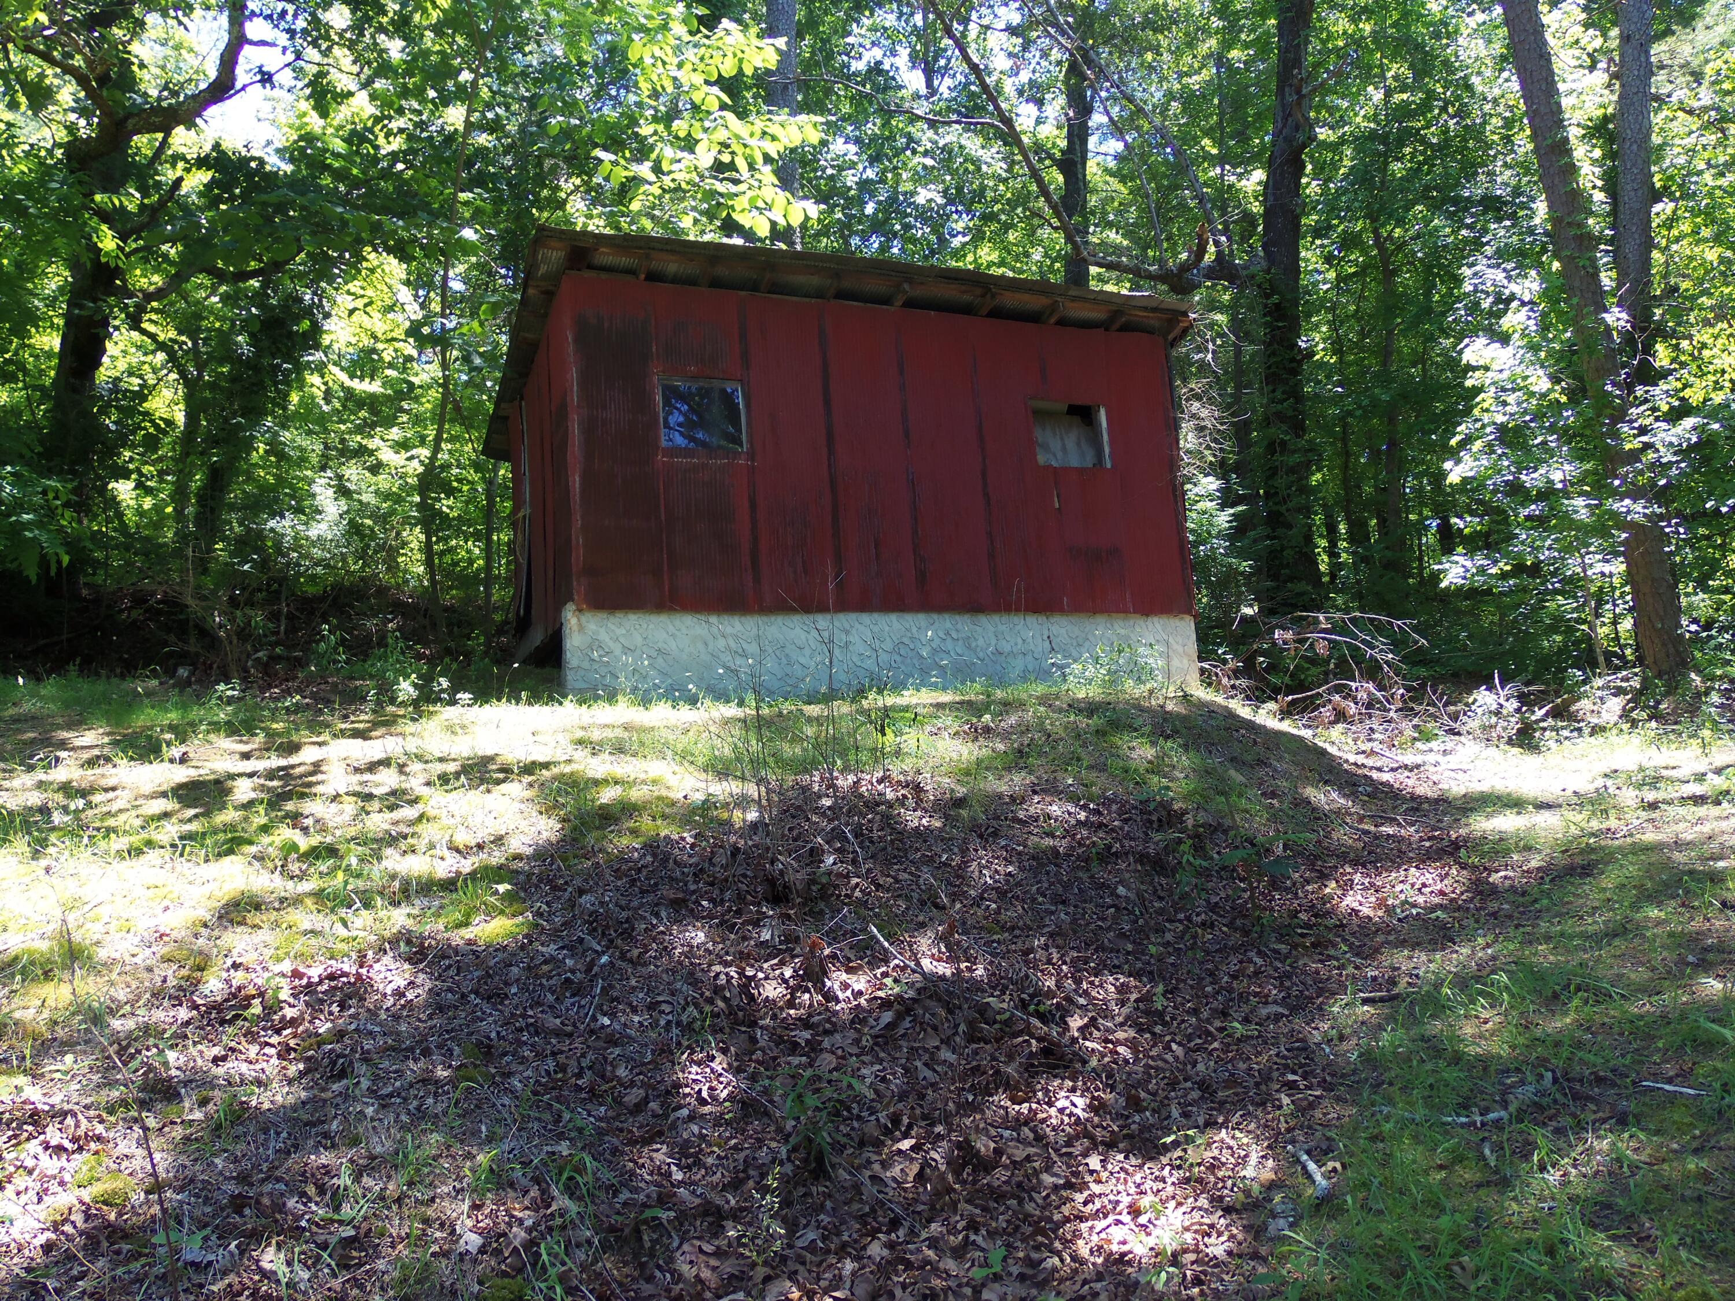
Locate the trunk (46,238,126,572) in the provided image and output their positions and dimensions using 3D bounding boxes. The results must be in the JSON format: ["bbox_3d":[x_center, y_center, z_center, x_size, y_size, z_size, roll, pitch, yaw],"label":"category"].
[{"bbox_3d":[-8.417,-2.585,14.000,0.500,3.650,0.460,6,-2,0],"label":"trunk"}]

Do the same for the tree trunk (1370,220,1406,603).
[{"bbox_3d":[7.199,-3.305,18.000,0.320,5.300,0.300,-2,-2,0],"label":"tree trunk"}]

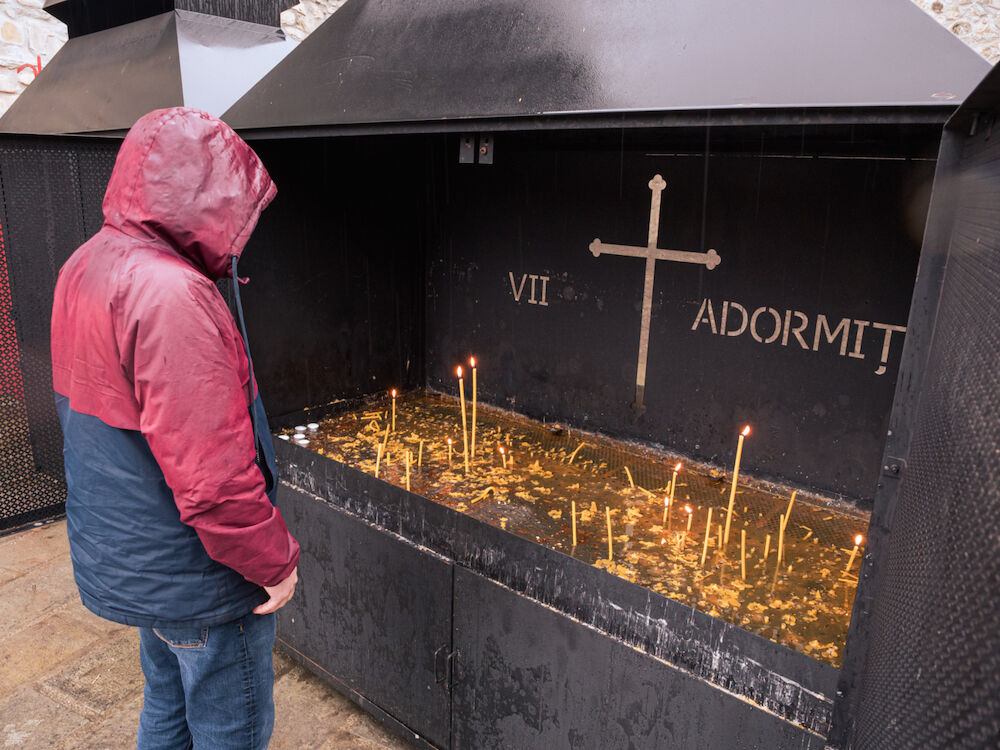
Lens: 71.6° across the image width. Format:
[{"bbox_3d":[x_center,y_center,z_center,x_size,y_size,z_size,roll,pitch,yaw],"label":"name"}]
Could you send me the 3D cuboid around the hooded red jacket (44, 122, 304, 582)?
[{"bbox_3d":[-0.609,-0.043,1.324,0.430,0.880,0.570,-13,21,-42],"label":"hooded red jacket"}]

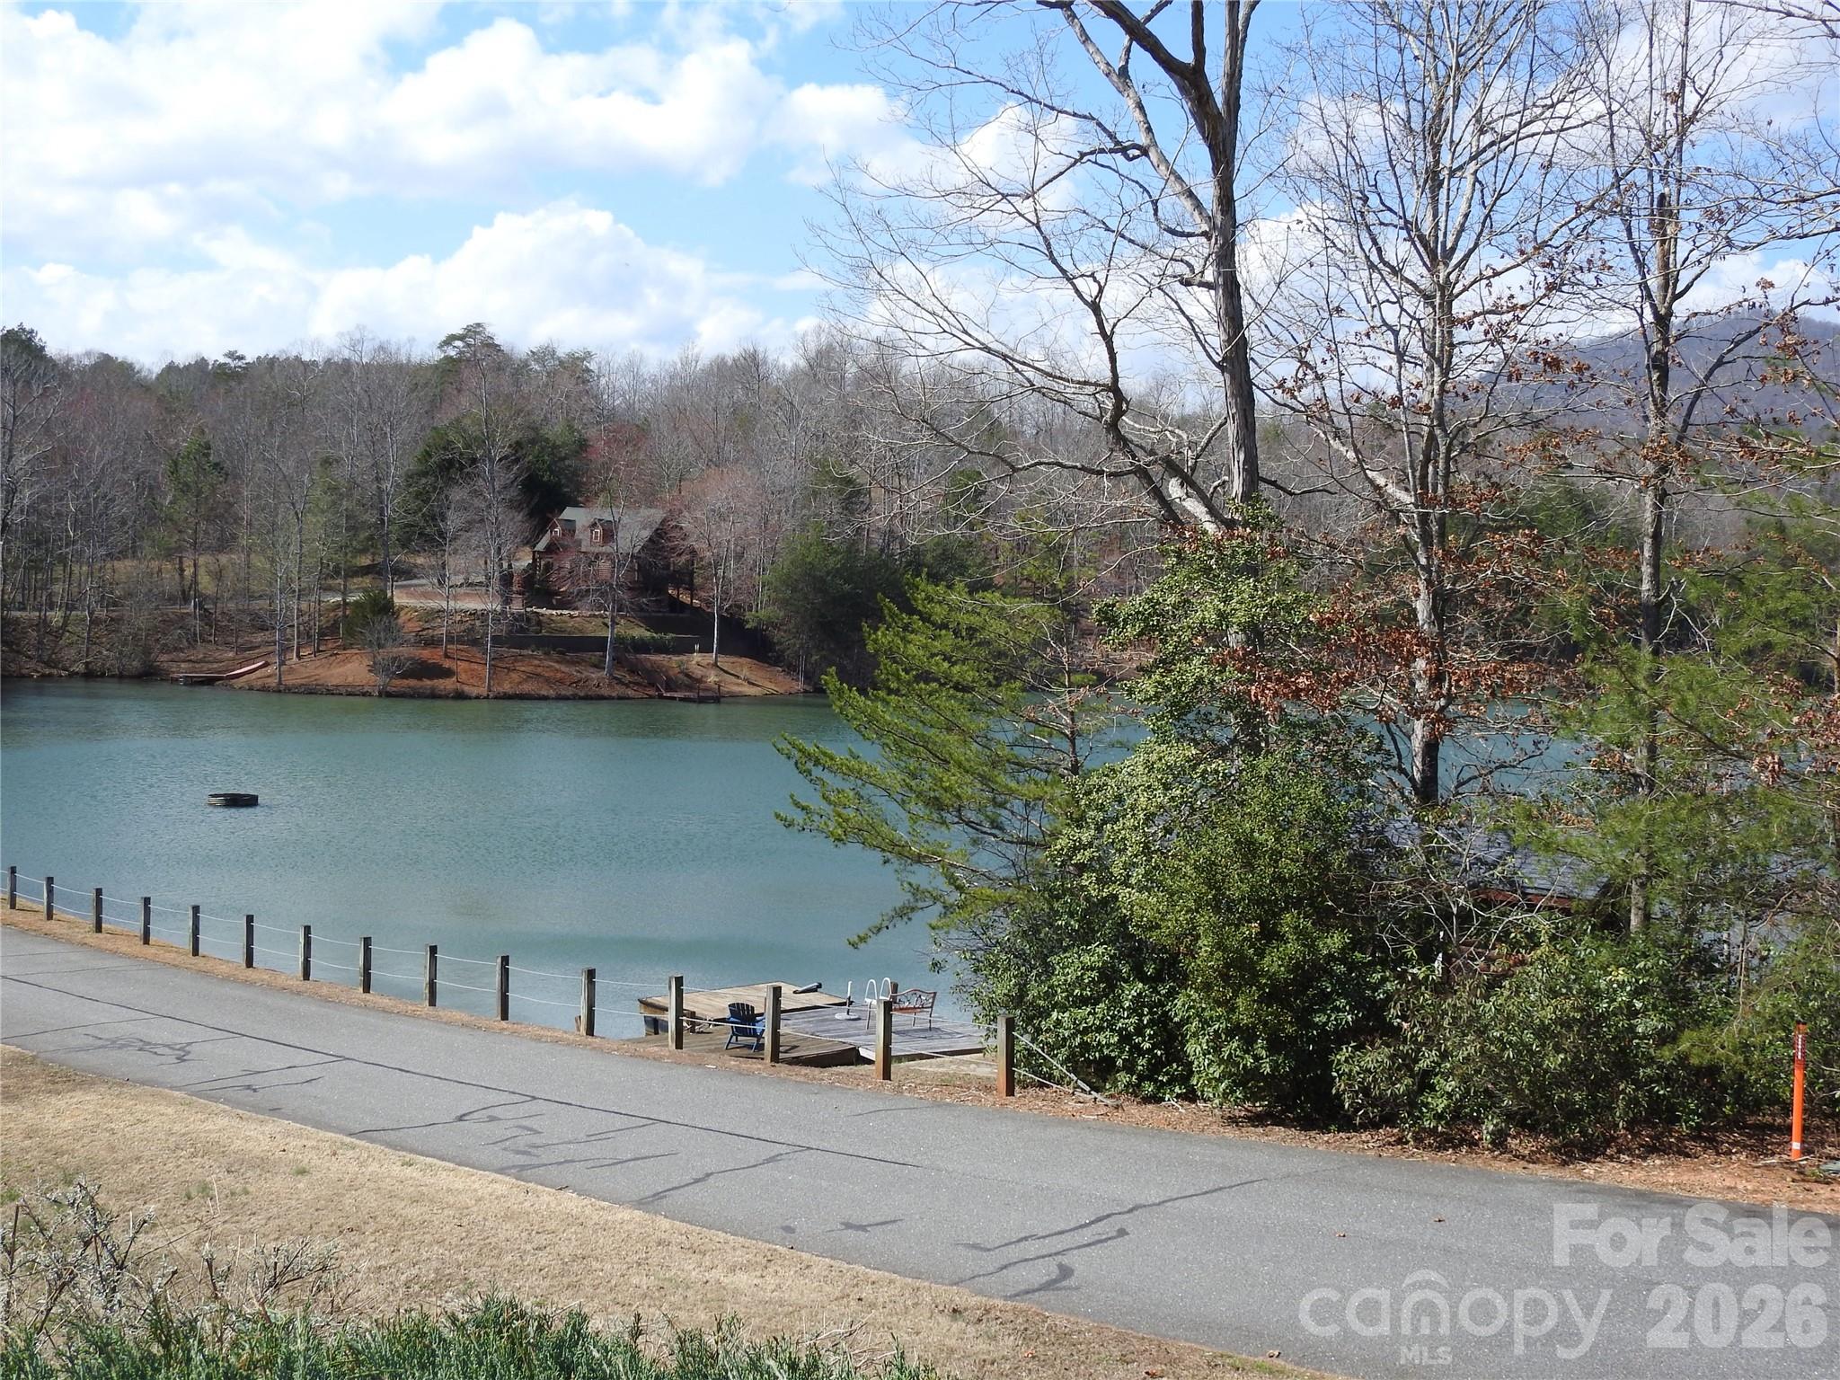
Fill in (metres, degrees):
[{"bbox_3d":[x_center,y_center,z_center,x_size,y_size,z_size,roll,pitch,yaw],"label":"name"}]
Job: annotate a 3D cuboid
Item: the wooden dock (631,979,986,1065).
[{"bbox_3d":[-2.208,7.239,43.853,6.800,0.900,7.200,-2,4,-36],"label":"wooden dock"}]

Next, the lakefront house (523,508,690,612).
[{"bbox_3d":[-27.270,-11.764,189.654,11.300,9.000,9.000,2,4,31],"label":"lakefront house"}]

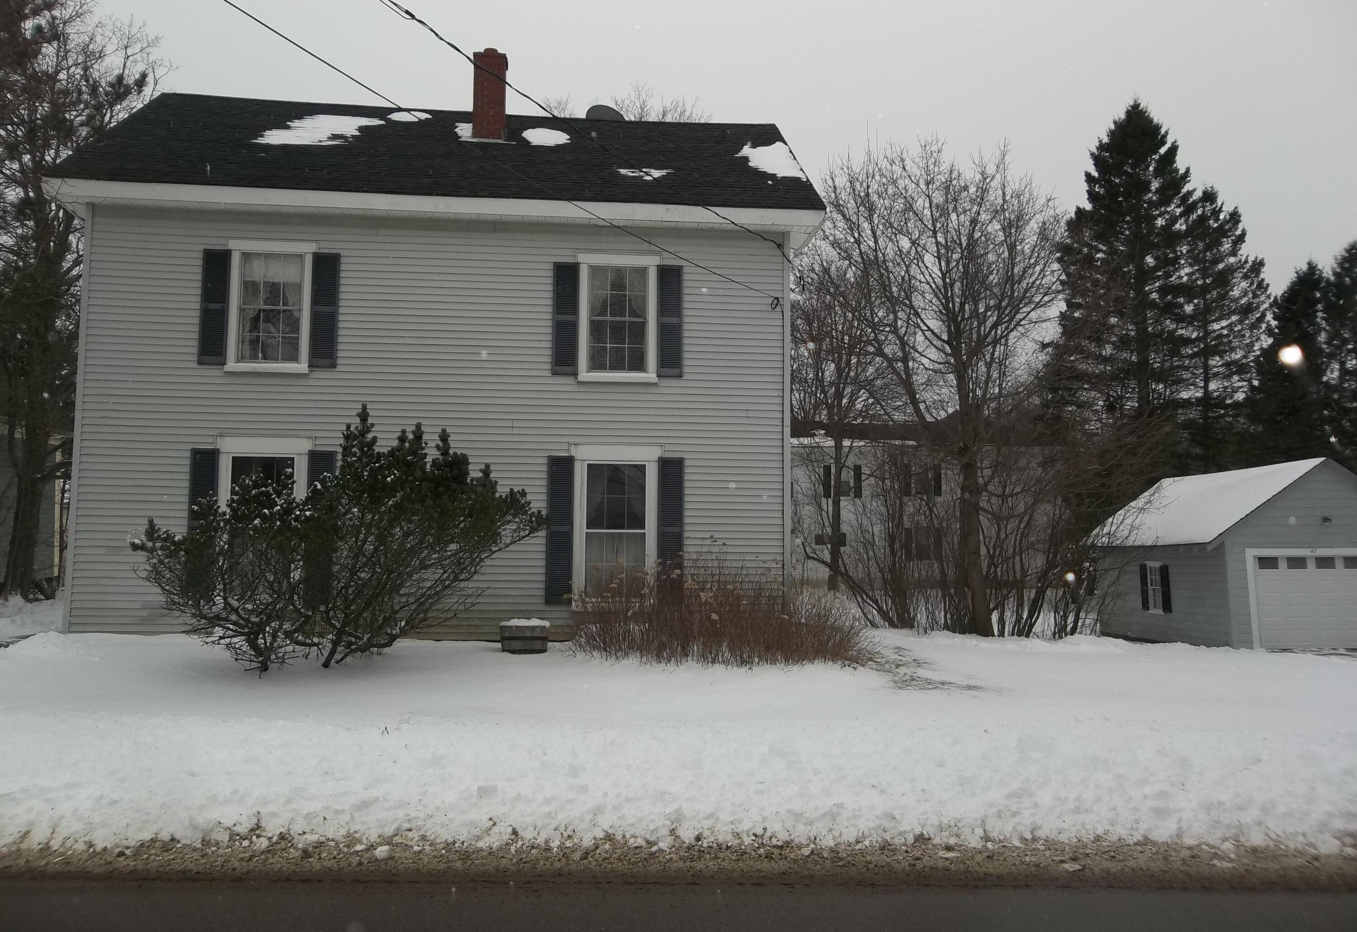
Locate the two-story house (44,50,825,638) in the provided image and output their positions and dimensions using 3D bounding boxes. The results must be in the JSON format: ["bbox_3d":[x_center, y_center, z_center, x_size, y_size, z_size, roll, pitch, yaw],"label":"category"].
[{"bbox_3d":[-3.680,-2.050,18.750,10.900,9.700,7.800,1,-5,-5],"label":"two-story house"}]

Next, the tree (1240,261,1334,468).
[{"bbox_3d":[26.300,-1.500,45.500,5.200,14.500,5.200,1,-5,-5],"label":"tree"}]

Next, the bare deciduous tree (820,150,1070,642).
[{"bbox_3d":[5.370,-1.680,21.400,5.000,10.000,5.000,1,-5,-5],"label":"bare deciduous tree"}]

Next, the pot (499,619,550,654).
[{"bbox_3d":[-2.050,2.290,14.100,0.660,0.410,0.660,1,-5,-5],"label":"pot"}]

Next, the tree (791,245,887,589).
[{"bbox_3d":[5.900,-1.850,38.800,4.200,12.700,4.200,1,-5,-5],"label":"tree"}]

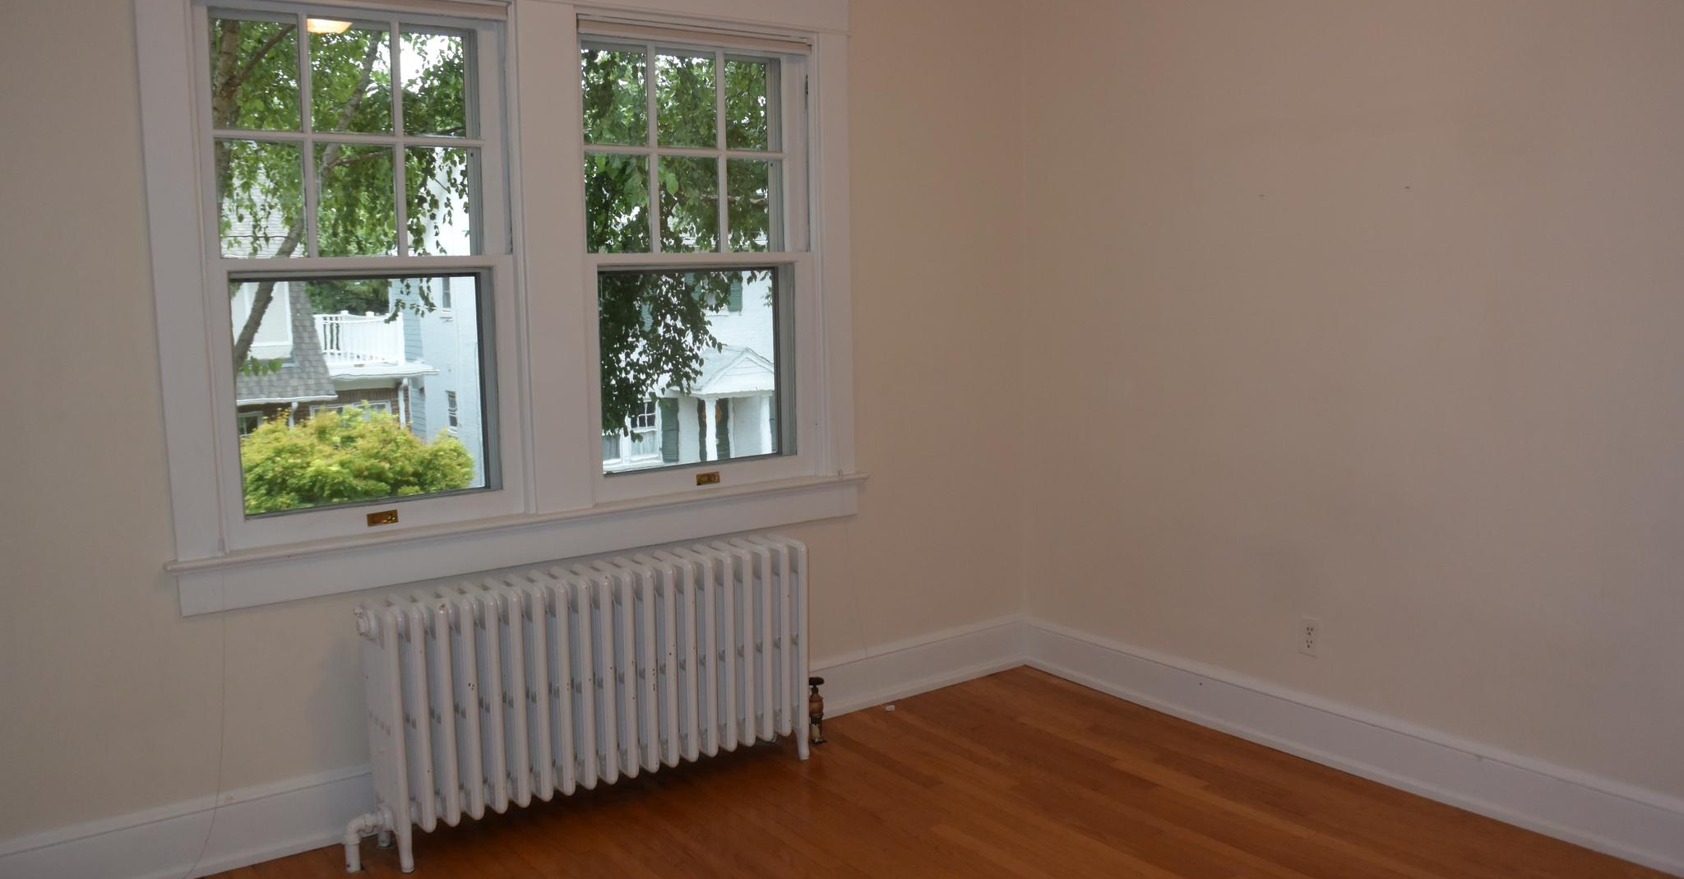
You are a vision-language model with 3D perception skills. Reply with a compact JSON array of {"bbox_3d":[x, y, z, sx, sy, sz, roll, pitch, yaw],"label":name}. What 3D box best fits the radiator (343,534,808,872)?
[{"bbox_3d":[-0.696,0.696,3.549,1.340,0.675,0.220,-6,9,-35],"label":"radiator"}]

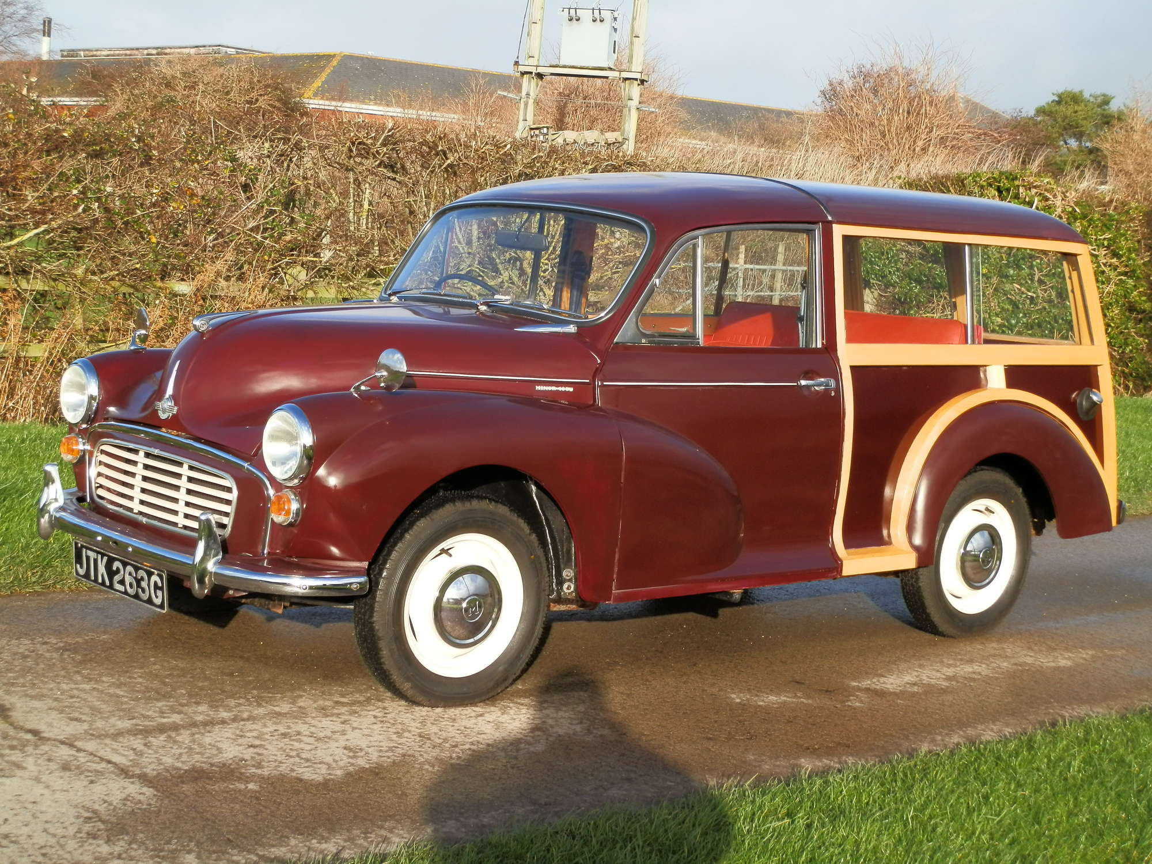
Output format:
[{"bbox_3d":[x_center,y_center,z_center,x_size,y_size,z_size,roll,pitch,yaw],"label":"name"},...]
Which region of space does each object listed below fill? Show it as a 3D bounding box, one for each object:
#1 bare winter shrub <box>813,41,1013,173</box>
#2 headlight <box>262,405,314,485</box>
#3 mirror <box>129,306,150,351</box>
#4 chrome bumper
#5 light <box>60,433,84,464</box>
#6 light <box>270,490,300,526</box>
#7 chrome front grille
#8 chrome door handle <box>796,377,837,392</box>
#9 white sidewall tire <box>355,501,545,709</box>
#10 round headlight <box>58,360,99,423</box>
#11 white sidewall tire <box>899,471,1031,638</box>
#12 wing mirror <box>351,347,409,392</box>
[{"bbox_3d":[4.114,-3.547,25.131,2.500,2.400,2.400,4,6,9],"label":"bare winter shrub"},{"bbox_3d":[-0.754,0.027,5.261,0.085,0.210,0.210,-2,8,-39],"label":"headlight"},{"bbox_3d":[-1.375,-0.325,6.380,0.110,0.135,0.130,-2,8,-39],"label":"mirror"},{"bbox_3d":[-1.158,0.261,5.776,0.380,0.240,1.550,-2,8,-39],"label":"chrome bumper"},{"bbox_3d":[-1.548,0.047,6.245,0.060,0.094,0.094,-2,8,-39],"label":"light"},{"bbox_3d":[-0.755,0.201,5.273,0.060,0.094,0.094,-2,8,-39],"label":"light"},{"bbox_3d":[-1.183,0.161,5.740,0.085,0.210,0.850,-2,8,-39],"label":"chrome front grille"},{"bbox_3d":[0.743,-0.146,6.287,0.172,0.041,0.052,-2,8,-39],"label":"chrome door handle"},{"bbox_3d":[-0.346,0.470,5.649,0.587,0.587,0.155,-2,8,-39],"label":"white sidewall tire"},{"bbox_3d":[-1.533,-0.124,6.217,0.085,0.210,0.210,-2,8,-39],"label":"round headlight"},{"bbox_3d":[1.348,0.418,7.028,0.587,0.587,0.155,-2,8,-39],"label":"white sidewall tire"},{"bbox_3d":[-0.518,-0.158,5.364,0.120,0.130,0.135,-2,8,-39],"label":"wing mirror"}]

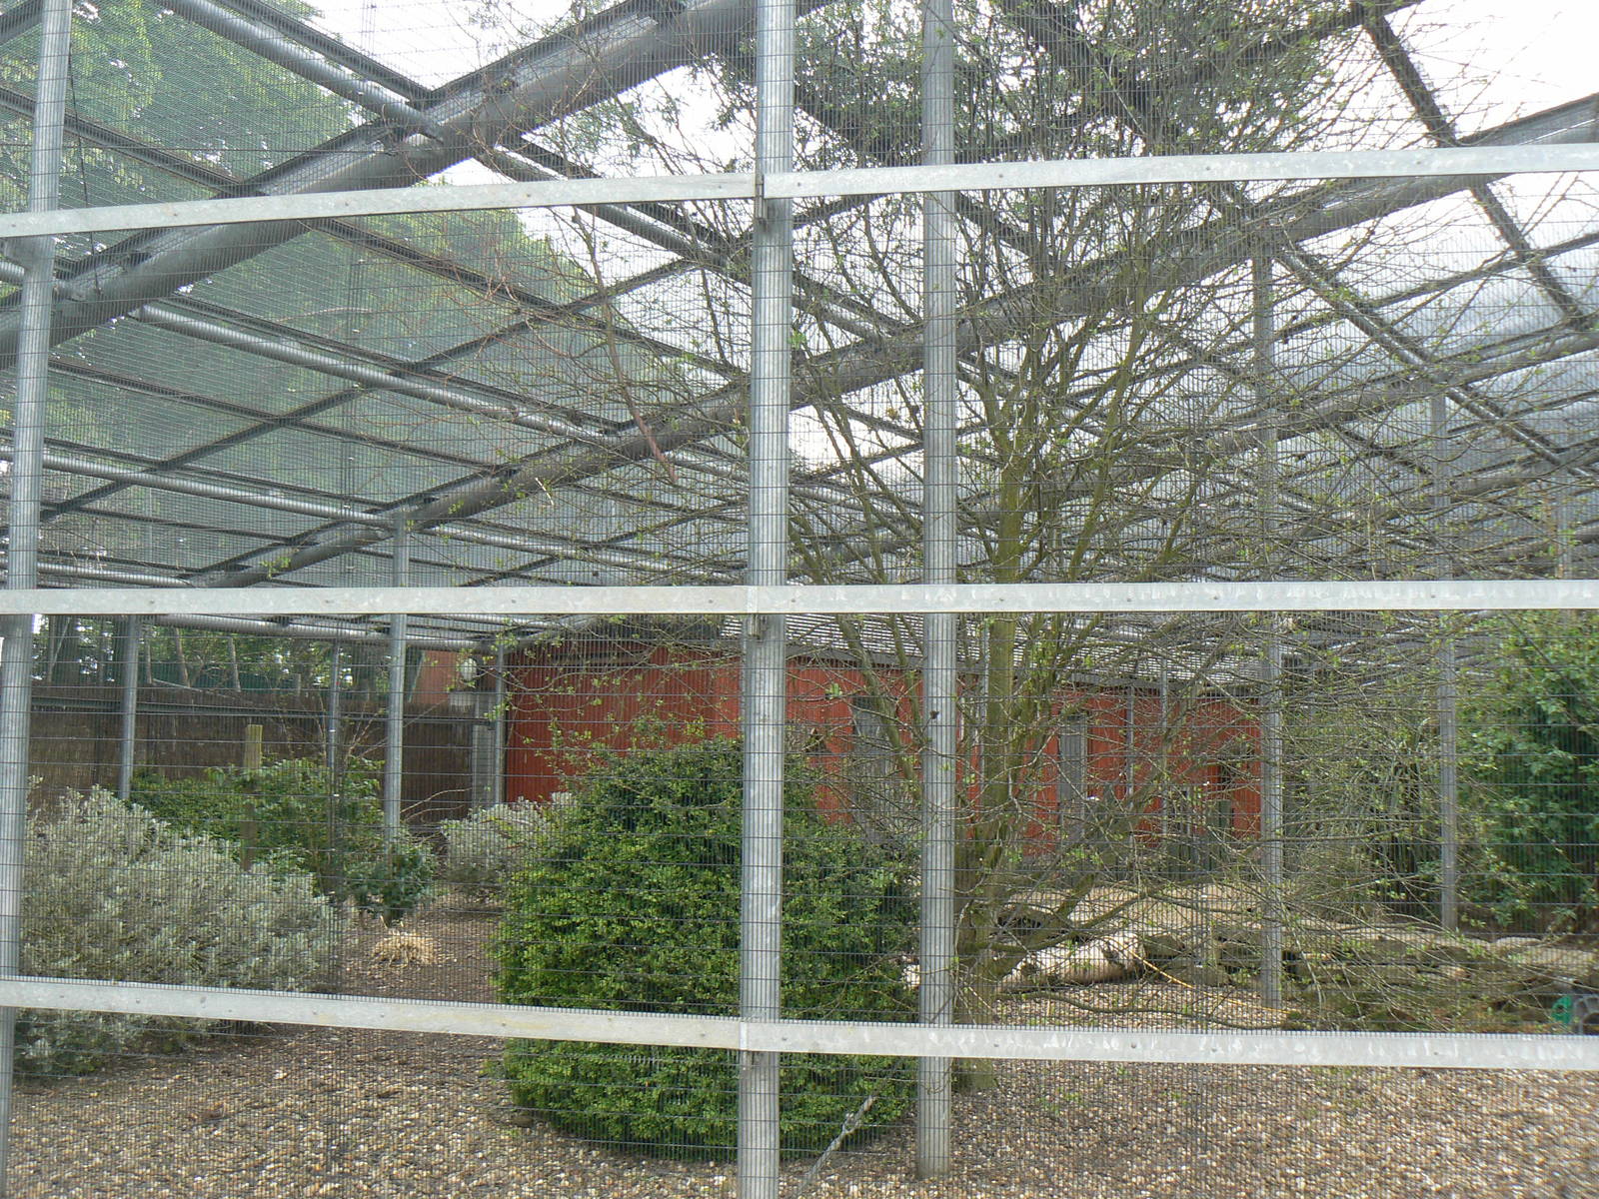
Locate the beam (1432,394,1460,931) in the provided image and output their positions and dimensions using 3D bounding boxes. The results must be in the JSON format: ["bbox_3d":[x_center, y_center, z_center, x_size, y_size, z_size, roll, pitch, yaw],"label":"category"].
[{"bbox_3d":[5.109,0.457,13.171,0.114,4.300,0.114,1,-5,0],"label":"beam"}]

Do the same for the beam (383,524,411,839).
[{"bbox_3d":[-3.127,0.881,12.870,0.114,3.170,0.114,1,-5,0],"label":"beam"}]

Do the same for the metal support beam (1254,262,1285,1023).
[{"bbox_3d":[2.653,0.124,9.433,0.114,4.310,0.114,1,-5,0],"label":"metal support beam"}]

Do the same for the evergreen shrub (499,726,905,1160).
[{"bbox_3d":[-0.400,1.359,7.003,1.800,1.550,1.700,1,-5,0],"label":"evergreen shrub"}]

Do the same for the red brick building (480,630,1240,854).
[{"bbox_3d":[2.437,2.404,25.341,3.500,2.800,17.800,-3,-6,32],"label":"red brick building"}]

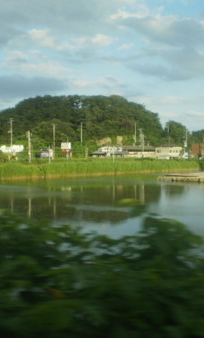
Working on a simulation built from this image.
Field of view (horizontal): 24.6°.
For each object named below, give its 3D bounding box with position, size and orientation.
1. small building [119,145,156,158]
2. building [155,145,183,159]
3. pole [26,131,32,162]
[{"bbox_3d":[14.027,-6.915,185.000,14.200,5.600,9.000,-1,2,-14],"label":"small building"},{"bbox_3d":[26.239,-6.725,182.000,11.000,5.700,8.500,-1,2,-11],"label":"building"},{"bbox_3d":[-18.710,-5.639,120.000,1.300,8.500,0.700,-1,2,-17],"label":"pole"}]

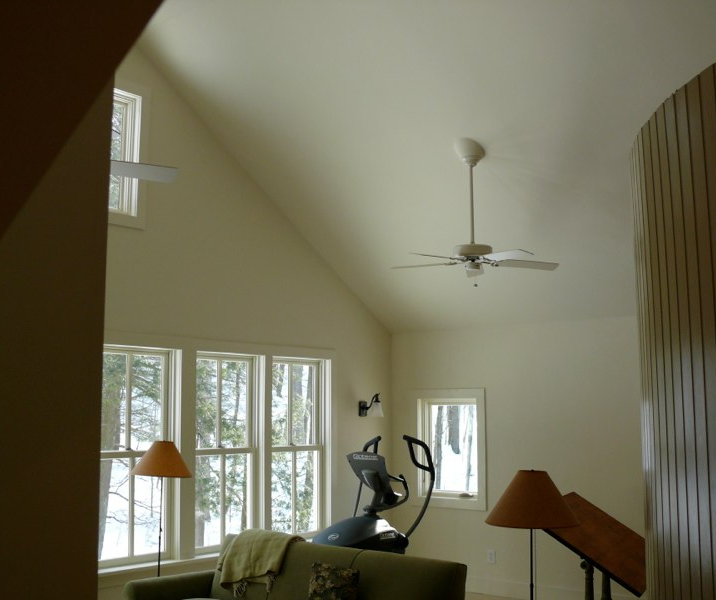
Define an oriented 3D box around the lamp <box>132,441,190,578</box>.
[{"bbox_3d":[-1.299,1.663,5.916,0.405,1.457,0.405,0,-7,0],"label":"lamp"}]

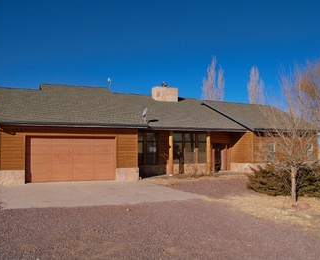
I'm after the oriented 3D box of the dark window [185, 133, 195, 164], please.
[{"bbox_3d":[2.183,1.347,23.462,0.820,2.150,0.100,1,-3,-20],"label":"dark window"}]

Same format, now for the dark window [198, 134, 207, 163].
[{"bbox_3d":[3.077,1.365,23.791,0.810,2.150,0.100,1,-3,-20],"label":"dark window"}]

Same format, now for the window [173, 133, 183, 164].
[{"bbox_3d":[1.298,1.328,23.137,0.790,2.150,0.100,1,-3,-20],"label":"window"}]

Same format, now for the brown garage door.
[{"bbox_3d":[-4.759,1.591,18.011,4.800,2.480,0.120,1,-3,-20],"label":"brown garage door"}]

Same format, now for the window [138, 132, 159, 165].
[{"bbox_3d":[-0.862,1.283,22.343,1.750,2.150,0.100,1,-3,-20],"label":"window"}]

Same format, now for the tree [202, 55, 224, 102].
[{"bbox_3d":[6.349,-2.382,39.664,2.800,13.070,2.800,0,-3,9],"label":"tree"}]

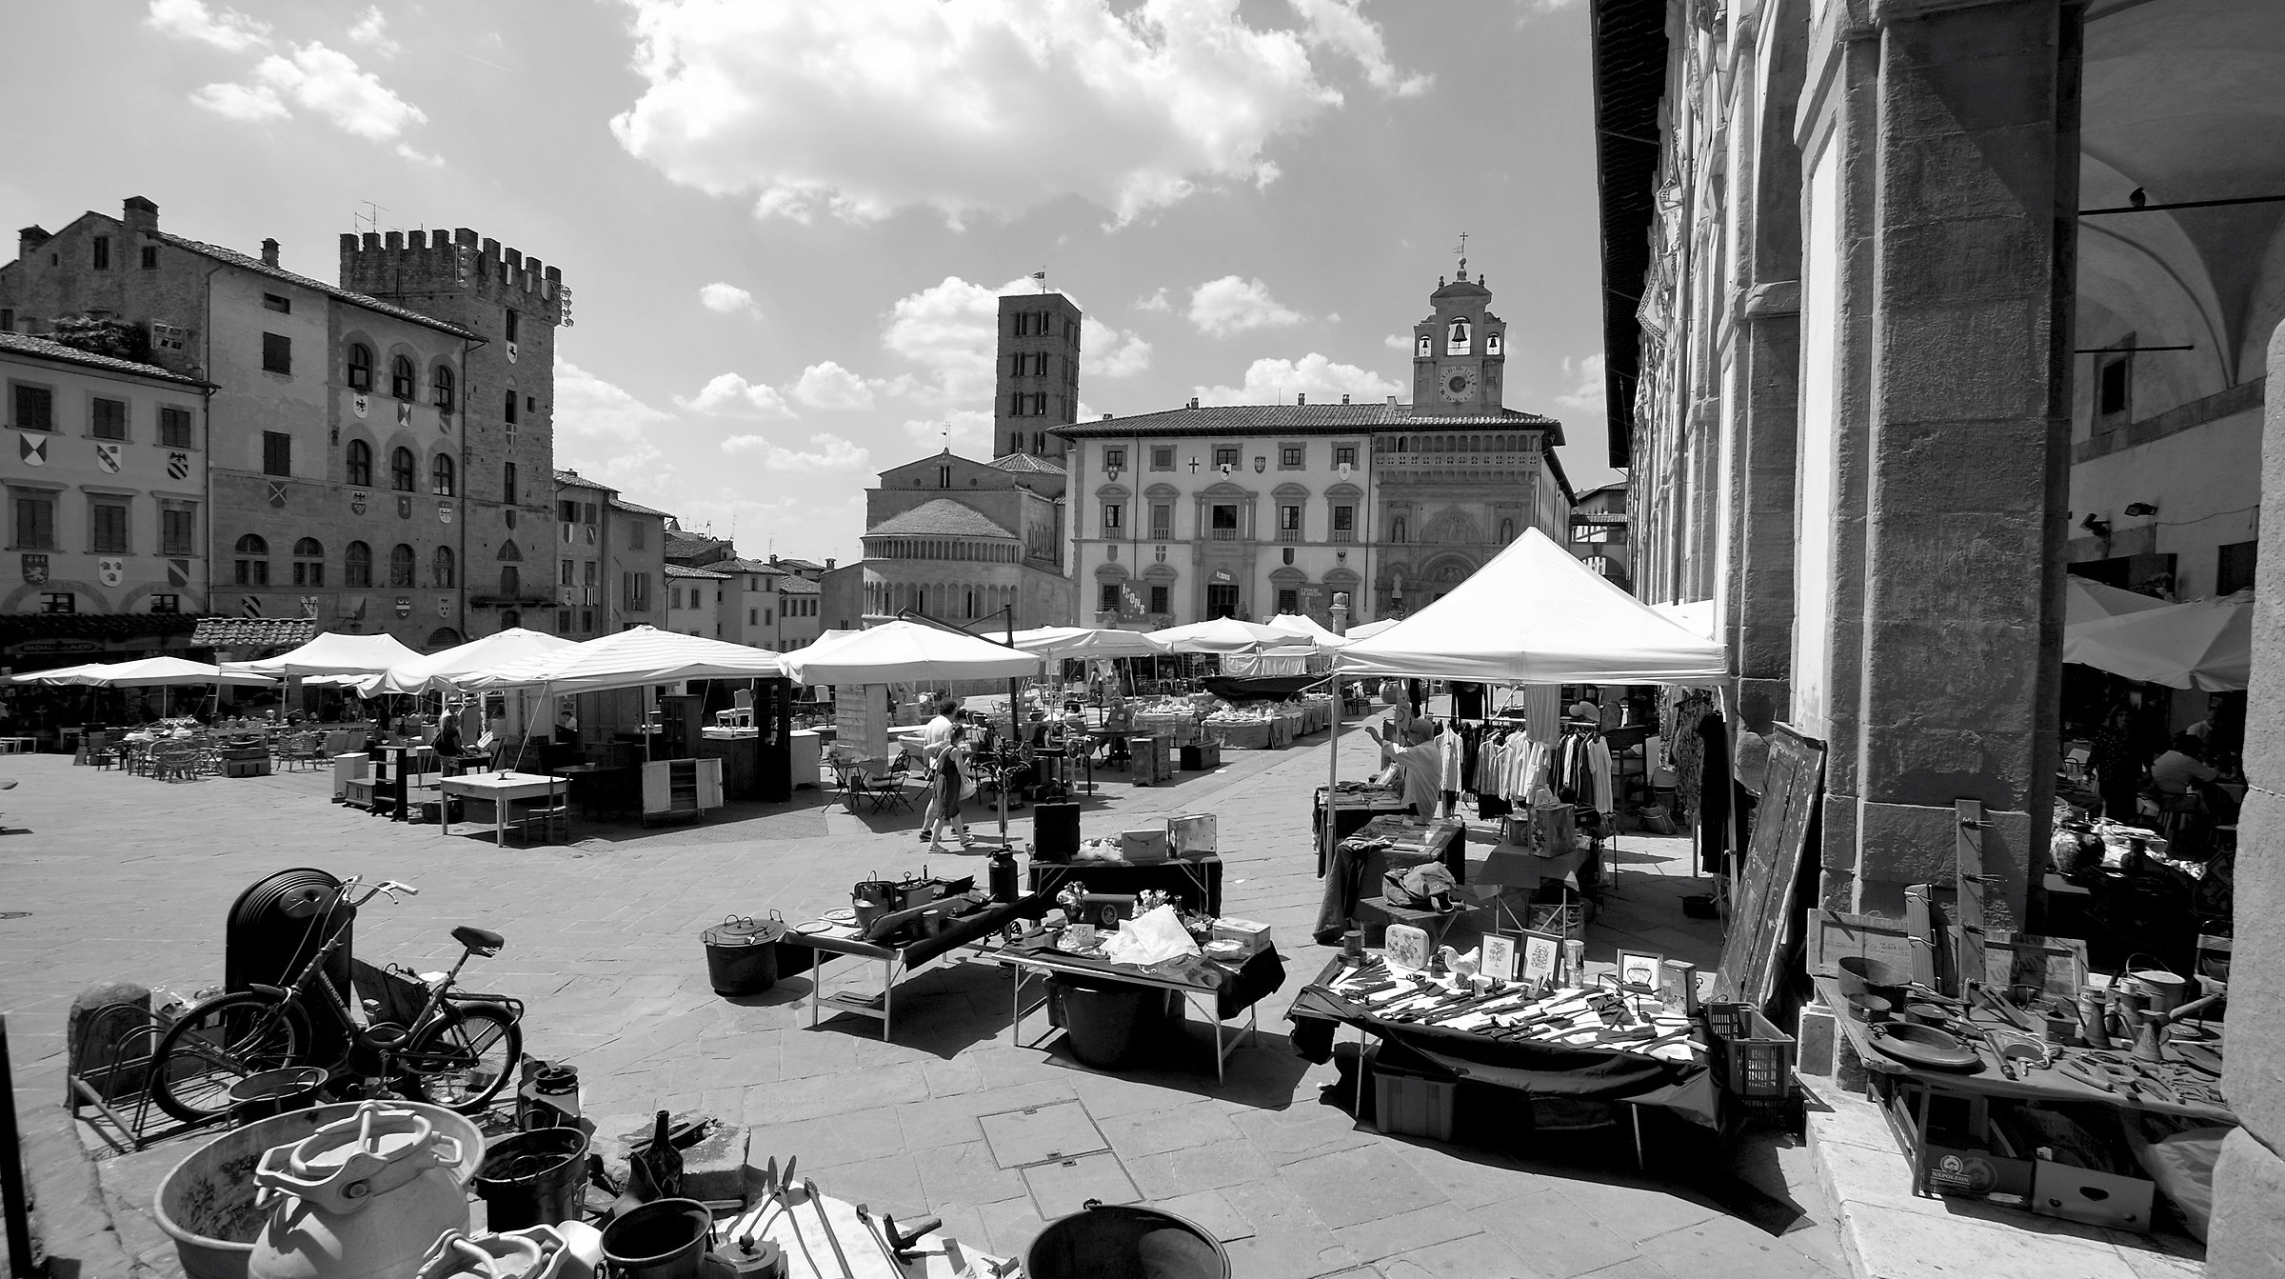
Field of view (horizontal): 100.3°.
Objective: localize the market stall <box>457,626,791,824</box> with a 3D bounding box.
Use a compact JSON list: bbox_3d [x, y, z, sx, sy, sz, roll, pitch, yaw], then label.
[{"bbox_3d":[-7.800,1.142,14.600,2.900,2.800,4.000,2,1,28],"label":"market stall"}]

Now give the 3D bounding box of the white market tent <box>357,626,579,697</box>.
[{"bbox_3d":[-10.509,0.360,16.013,4.000,1.100,4.000,2,1,25],"label":"white market tent"}]

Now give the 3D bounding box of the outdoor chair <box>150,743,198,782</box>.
[{"bbox_3d":[-20.655,2.658,20.261,0.650,0.850,0.650,1,1,20],"label":"outdoor chair"}]

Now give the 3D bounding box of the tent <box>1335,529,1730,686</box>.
[{"bbox_3d":[3.768,-0.382,9.283,3.000,1.380,3.000,2,1,25],"label":"tent"}]

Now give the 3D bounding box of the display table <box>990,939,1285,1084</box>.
[{"bbox_3d":[-0.050,2.095,5.680,1.380,0.520,0.700,2,1,20],"label":"display table"}]

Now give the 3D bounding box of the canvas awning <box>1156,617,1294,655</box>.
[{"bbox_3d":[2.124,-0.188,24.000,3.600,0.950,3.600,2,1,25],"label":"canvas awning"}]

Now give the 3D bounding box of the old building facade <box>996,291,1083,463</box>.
[{"bbox_3d":[-13.197,-20.109,126.709,8.500,47.992,7.000,2,1,19],"label":"old building facade"}]

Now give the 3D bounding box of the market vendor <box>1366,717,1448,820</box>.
[{"bbox_3d":[2.430,1.602,8.750,0.650,1.720,0.500,2,1,32],"label":"market vendor"}]

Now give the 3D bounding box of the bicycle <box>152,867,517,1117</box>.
[{"bbox_3d":[-3.633,1.739,4.521,0.550,1.020,1.500,2,-15,30],"label":"bicycle"}]

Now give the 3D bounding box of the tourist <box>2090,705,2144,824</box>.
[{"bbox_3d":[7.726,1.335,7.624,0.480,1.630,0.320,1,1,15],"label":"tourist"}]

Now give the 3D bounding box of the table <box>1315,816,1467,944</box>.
[{"bbox_3d":[2.200,2.027,8.050,0.850,0.740,1.600,2,1,24],"label":"table"}]

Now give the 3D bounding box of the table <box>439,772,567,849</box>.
[{"bbox_3d":[-8.720,2.277,12.950,1.300,0.760,0.850,2,1,26],"label":"table"}]

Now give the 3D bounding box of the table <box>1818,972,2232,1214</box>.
[{"bbox_3d":[3.570,1.857,3.840,1.300,0.460,1.000,2,1,23],"label":"table"}]

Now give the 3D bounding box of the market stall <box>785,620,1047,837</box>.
[{"bbox_3d":[-3.600,1.084,14.100,3.300,3.000,3.100,1,1,-30],"label":"market stall"}]

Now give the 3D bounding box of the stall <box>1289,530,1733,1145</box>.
[{"bbox_3d":[3.053,0.703,7.635,3.100,3.500,6.300,2,1,25],"label":"stall"}]

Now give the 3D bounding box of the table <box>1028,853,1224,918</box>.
[{"bbox_3d":[-0.213,2.270,8.894,1.720,0.620,0.650,1,1,-6],"label":"table"}]

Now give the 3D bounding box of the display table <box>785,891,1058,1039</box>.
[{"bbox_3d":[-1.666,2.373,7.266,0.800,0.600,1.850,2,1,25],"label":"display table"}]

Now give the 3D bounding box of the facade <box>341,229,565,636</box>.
[{"bbox_3d":[-33.657,-7.996,47.255,6.600,22.130,4.970,1,1,18],"label":"facade"}]

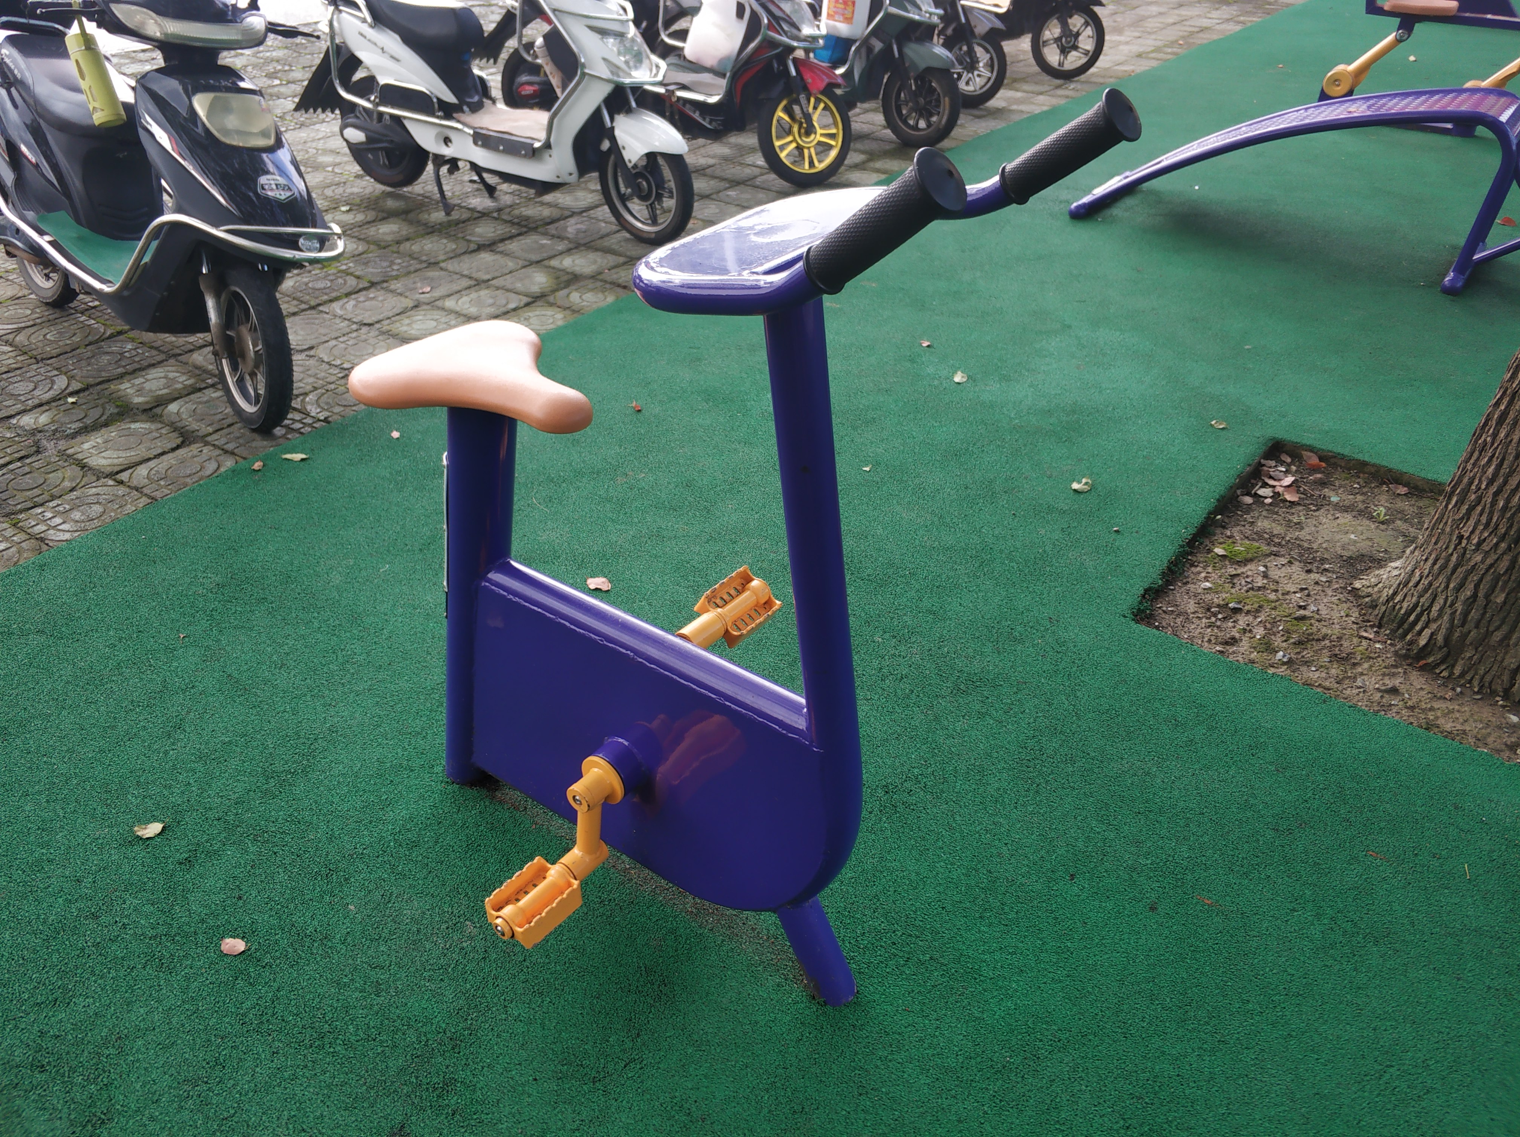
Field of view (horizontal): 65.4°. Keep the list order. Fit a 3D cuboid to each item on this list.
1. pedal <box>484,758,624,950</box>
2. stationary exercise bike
[{"bbox_3d":[-0.283,0.388,1.635,0.088,0.193,0.213,23,40,28],"label":"pedal"},{"bbox_3d":[-0.140,-0.008,1.521,0.951,1.253,0.577,23,40,28],"label":"stationary exercise bike"}]

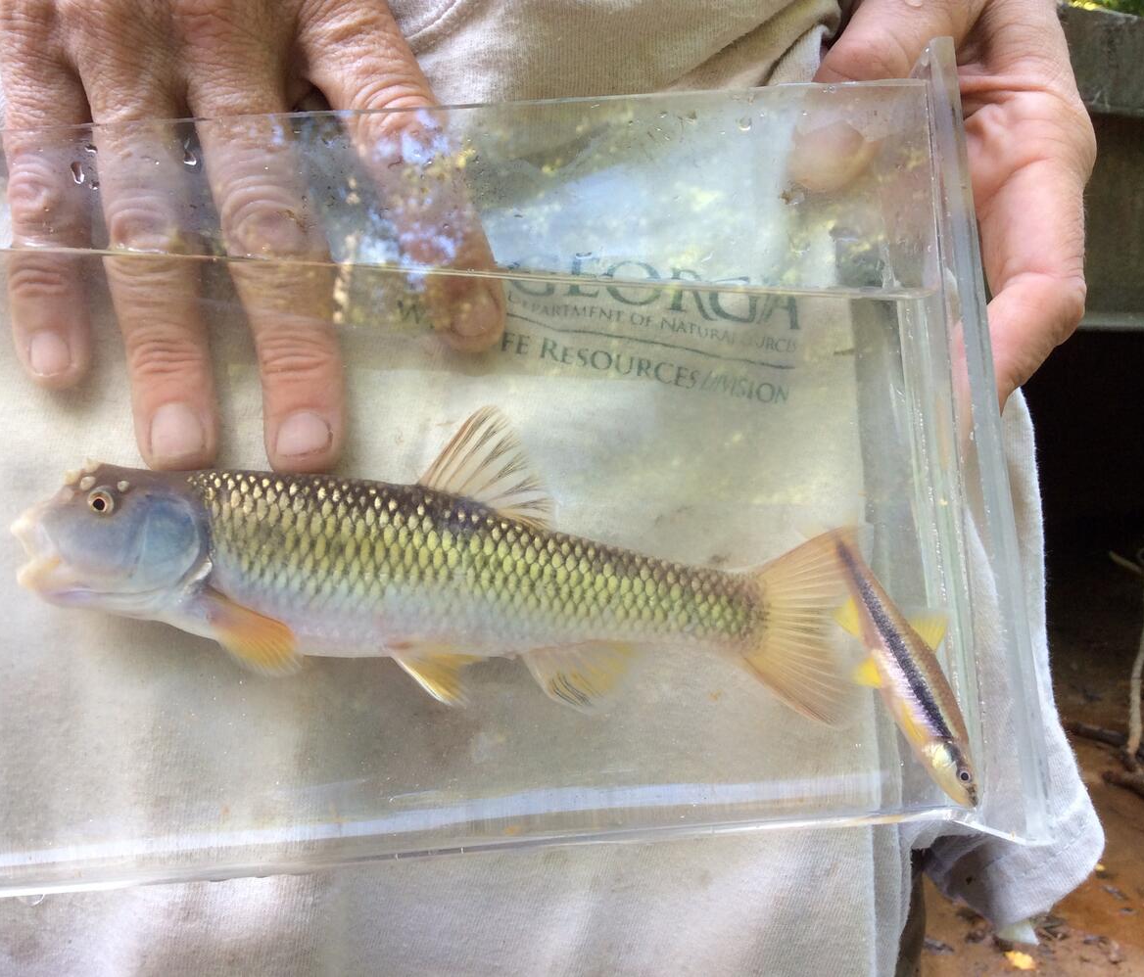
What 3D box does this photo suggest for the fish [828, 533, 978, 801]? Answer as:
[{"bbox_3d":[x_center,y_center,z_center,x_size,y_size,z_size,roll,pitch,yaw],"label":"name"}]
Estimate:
[{"bbox_3d":[0.075,0.039,0.275,0.025,0.066,0.013,-27,-6,0],"label":"fish"}]

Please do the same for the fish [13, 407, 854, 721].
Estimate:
[{"bbox_3d":[-0.030,0.015,0.280,0.188,0.068,0.032,6,2,-2],"label":"fish"}]

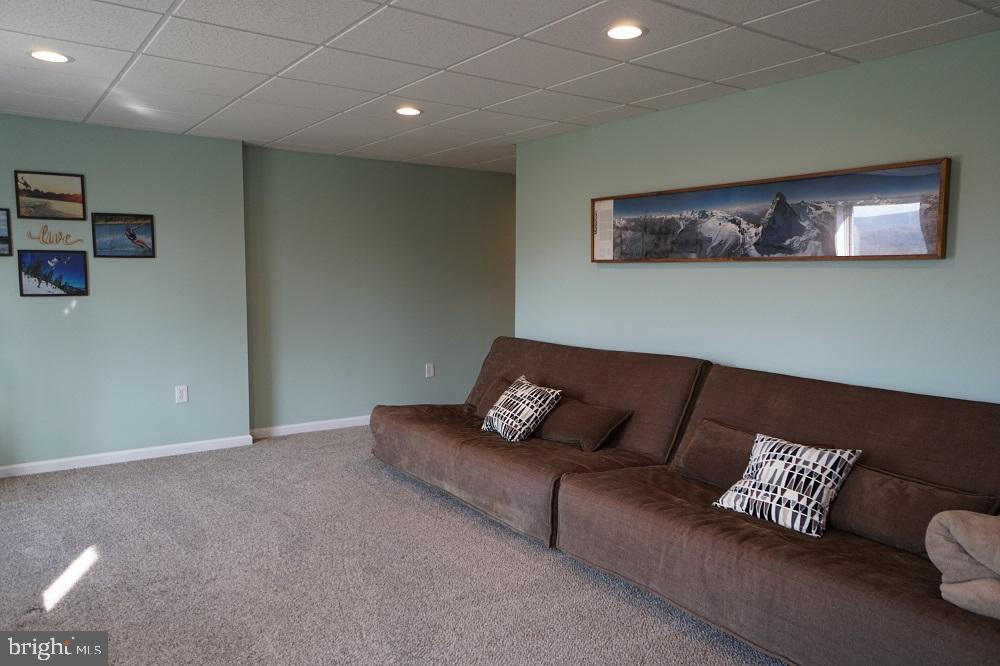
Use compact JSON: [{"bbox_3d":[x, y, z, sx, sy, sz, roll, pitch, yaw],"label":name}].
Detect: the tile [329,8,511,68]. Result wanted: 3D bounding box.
[{"bbox_3d":[-0.339,-1.232,3.149,0.600,0.020,0.600,-3,5,-35],"label":"tile"}]

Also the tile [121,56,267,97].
[{"bbox_3d":[-1.538,-1.295,3.795,0.602,0.020,0.602,-3,5,-35],"label":"tile"}]

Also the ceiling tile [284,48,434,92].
[{"bbox_3d":[-0.690,-1.271,3.643,0.600,0.020,0.600,-3,5,-35],"label":"ceiling tile"}]

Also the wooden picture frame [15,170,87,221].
[{"bbox_3d":[-2.861,-0.872,4.787,0.379,0.291,0.020,-3,5,-35],"label":"wooden picture frame"}]

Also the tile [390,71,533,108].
[{"bbox_3d":[-0.190,-1.298,3.993,0.610,0.020,0.610,-3,5,-35],"label":"tile"}]

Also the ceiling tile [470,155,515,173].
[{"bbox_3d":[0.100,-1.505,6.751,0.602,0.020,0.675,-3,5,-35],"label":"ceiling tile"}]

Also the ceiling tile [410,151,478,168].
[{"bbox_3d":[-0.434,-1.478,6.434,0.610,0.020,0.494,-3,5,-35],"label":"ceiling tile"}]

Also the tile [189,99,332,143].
[{"bbox_3d":[-1.592,-1.372,4.913,0.600,0.020,1.301,-3,5,-35],"label":"tile"}]

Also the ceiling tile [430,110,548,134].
[{"bbox_3d":[-0.045,-1.355,4.839,0.600,0.020,0.600,-3,5,-35],"label":"ceiling tile"}]

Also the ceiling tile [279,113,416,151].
[{"bbox_3d":[-1.073,-1.393,5.231,0.610,0.020,1.219,-3,5,-35],"label":"ceiling tile"}]

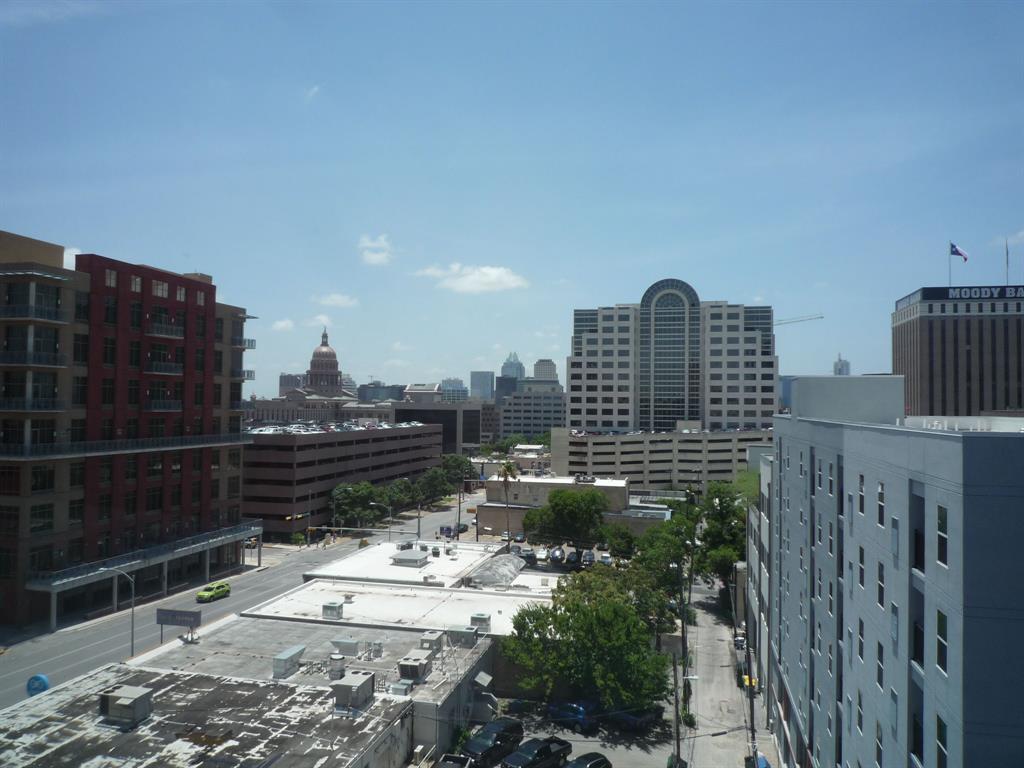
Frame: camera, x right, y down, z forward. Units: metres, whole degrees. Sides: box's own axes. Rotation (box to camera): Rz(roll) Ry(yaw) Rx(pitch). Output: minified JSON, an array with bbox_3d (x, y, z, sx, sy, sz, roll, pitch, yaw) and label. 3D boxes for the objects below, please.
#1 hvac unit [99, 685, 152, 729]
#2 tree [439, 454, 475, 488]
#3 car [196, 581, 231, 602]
[{"bbox_3d":[-24.566,20.373,47.072,2.650,1.600,1.600,0,-2,14],"label":"hvac unit"},{"bbox_3d":[-17.462,29.335,235.796,10.850,13.680,10.850,1,-2,0],"label":"tree"},{"bbox_3d":[-38.119,26.729,94.689,1.820,1.620,4.400,0,-3,14],"label":"car"}]

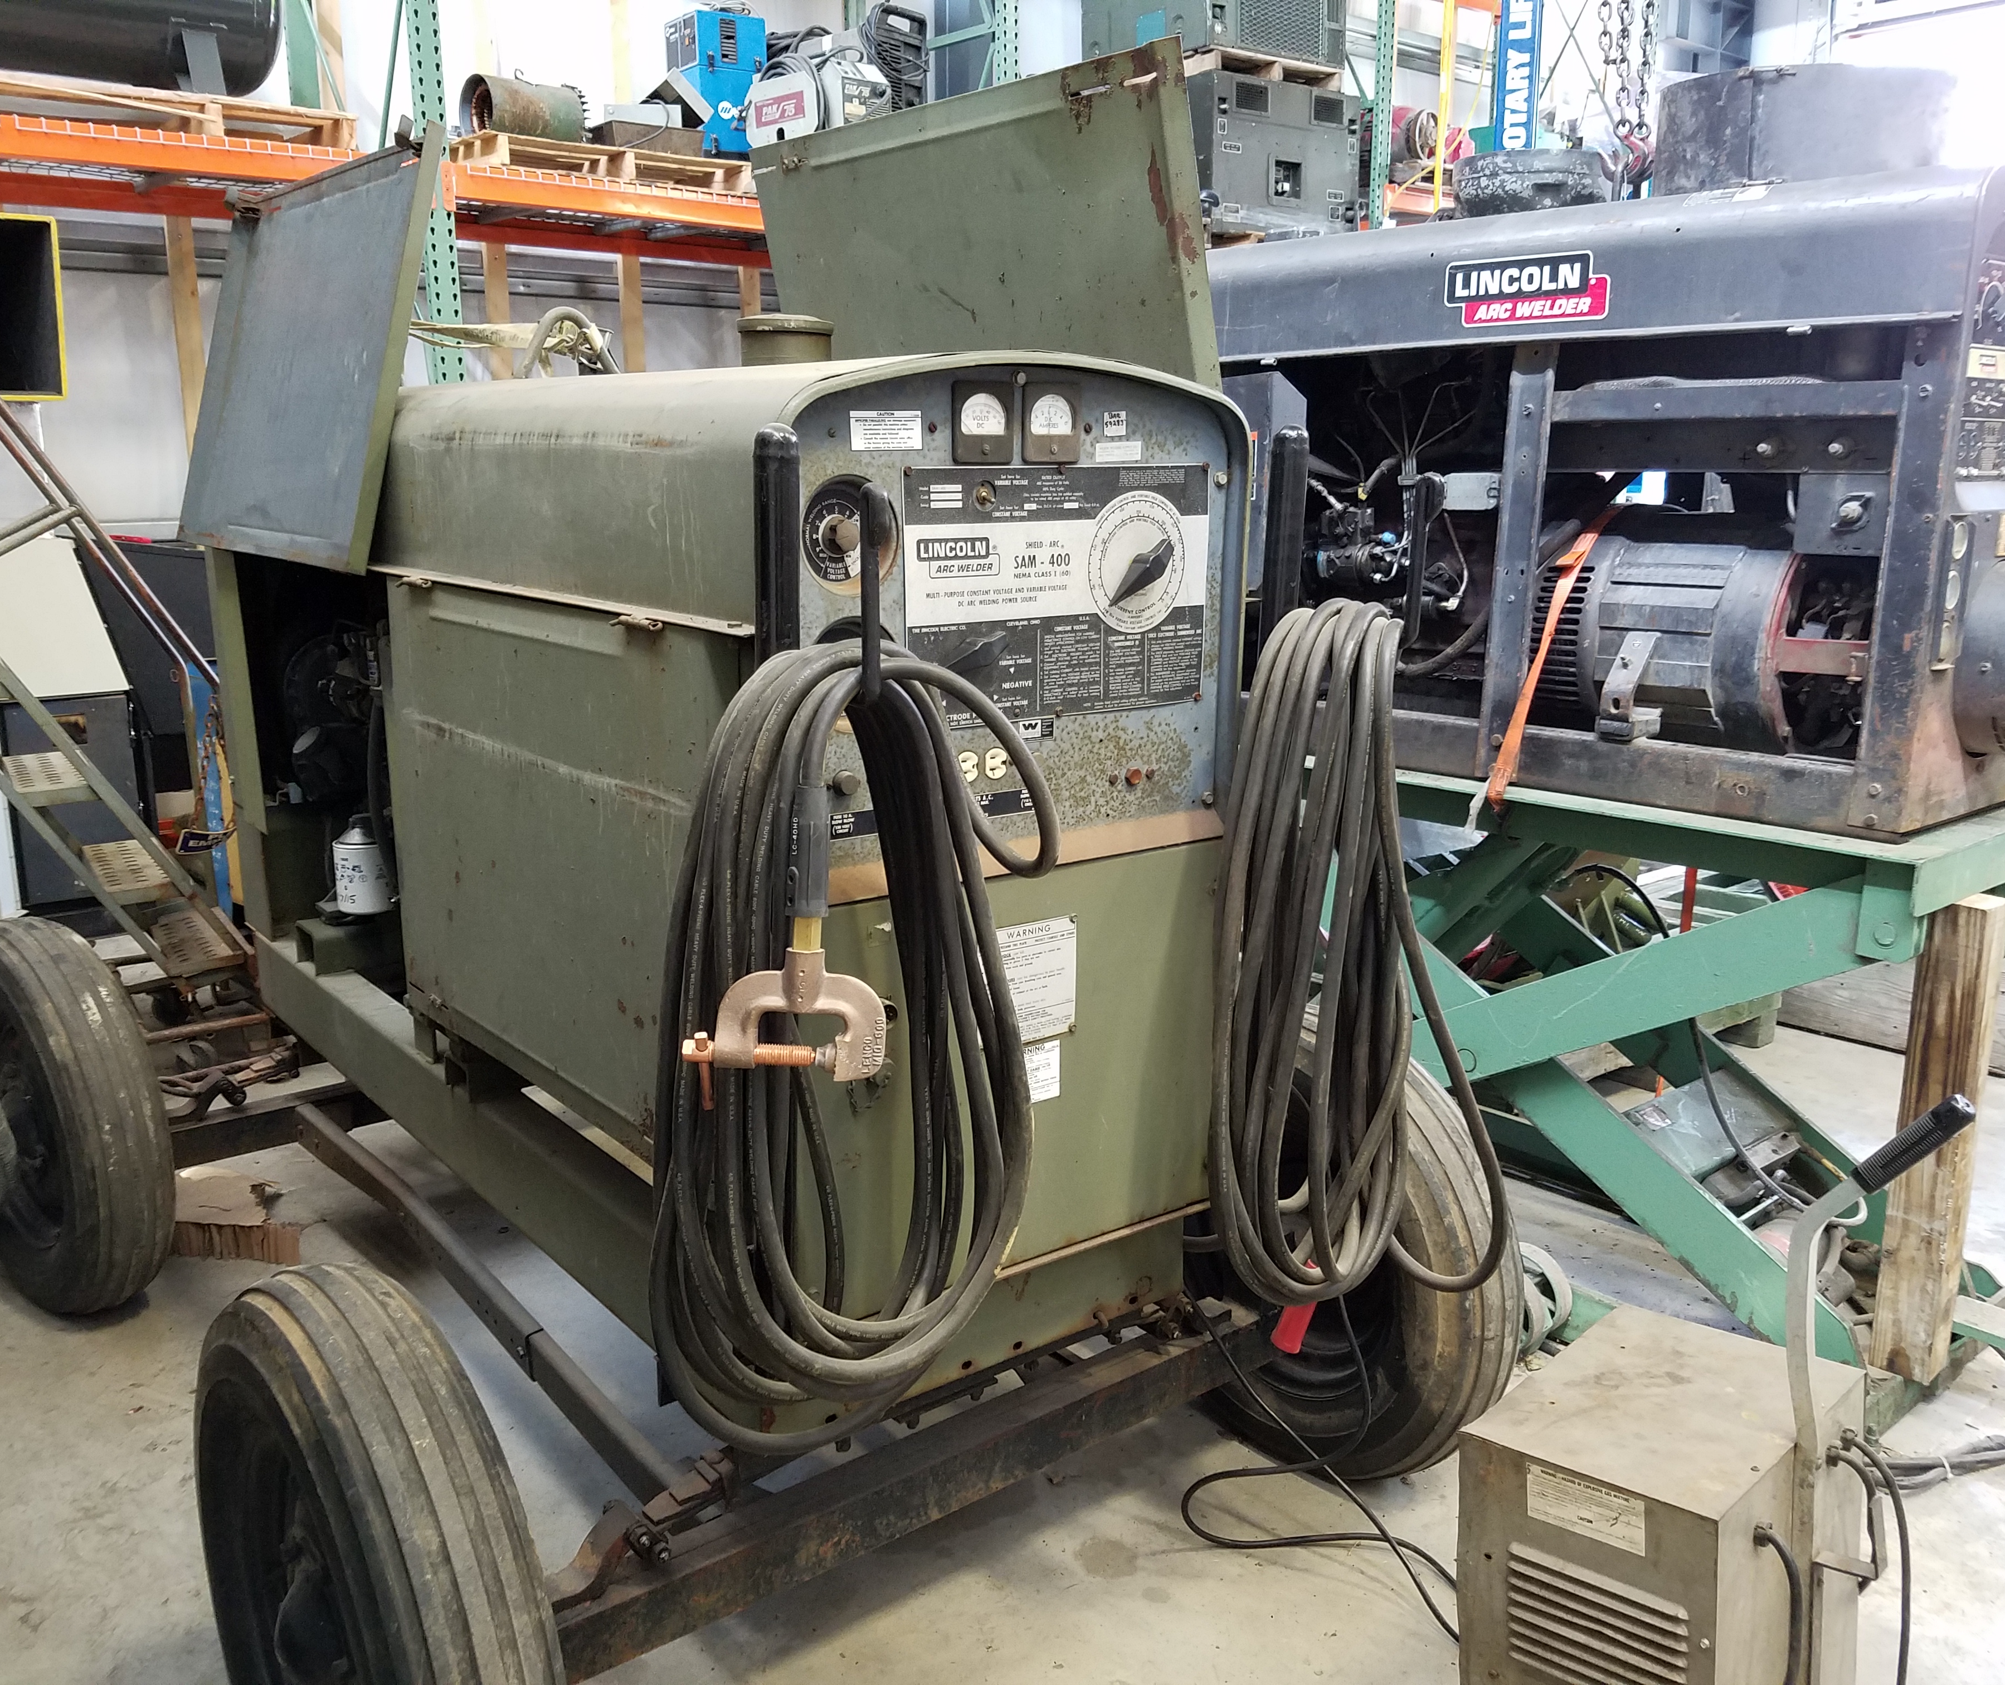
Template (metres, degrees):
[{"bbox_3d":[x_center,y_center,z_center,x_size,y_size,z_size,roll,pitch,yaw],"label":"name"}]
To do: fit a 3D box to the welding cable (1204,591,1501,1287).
[{"bbox_3d":[0.444,0.143,2.134,0.290,0.865,0.210,-9,16,-37],"label":"welding cable"}]

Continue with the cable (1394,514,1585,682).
[{"bbox_3d":[0.916,-0.456,3.162,0.100,0.350,0.370,-11,17,-41],"label":"cable"}]

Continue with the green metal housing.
[{"bbox_3d":[-0.653,-0.137,2.830,0.690,1.225,2.190,-9,16,-37],"label":"green metal housing"}]

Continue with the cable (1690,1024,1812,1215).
[{"bbox_3d":[1.331,0.494,2.999,0.080,0.310,0.240,-11,17,-41],"label":"cable"}]

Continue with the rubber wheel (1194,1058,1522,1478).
[{"bbox_3d":[0.497,0.658,2.700,0.205,0.690,0.690,-8,16,-34],"label":"rubber wheel"}]

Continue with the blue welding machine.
[{"bbox_3d":[-1.113,-2.895,6.590,0.290,0.550,0.280,-8,16,-34],"label":"blue welding machine"}]

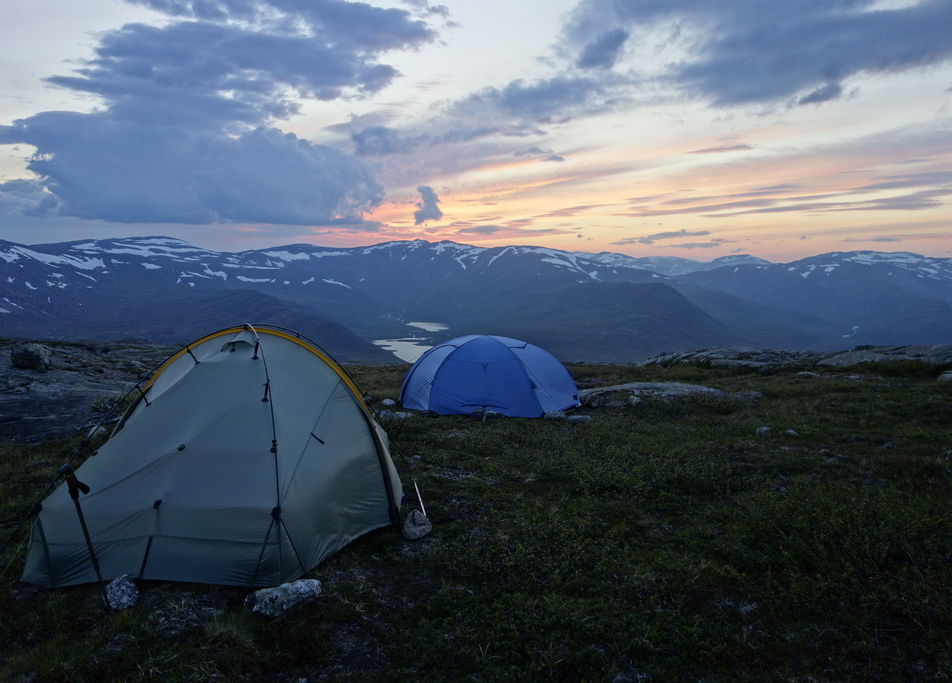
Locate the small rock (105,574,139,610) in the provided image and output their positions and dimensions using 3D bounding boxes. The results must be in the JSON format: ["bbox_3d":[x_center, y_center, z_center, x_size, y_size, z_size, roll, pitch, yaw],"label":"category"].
[{"bbox_3d":[-1.326,0.939,2.980,0.125,0.130,0.110,-1,4,-17],"label":"small rock"}]

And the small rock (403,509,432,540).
[{"bbox_3d":[-0.295,0.924,4.030,0.145,0.140,0.120,0,4,-6],"label":"small rock"}]

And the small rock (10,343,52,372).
[{"bbox_3d":[-8.380,0.300,15.000,0.760,0.500,0.600,-2,5,-29],"label":"small rock"}]

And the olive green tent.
[{"bbox_3d":[-1.270,0.440,4.380,1.680,1.090,2.250,0,3,2],"label":"olive green tent"}]

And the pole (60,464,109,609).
[{"bbox_3d":[-1.410,0.719,2.905,0.085,0.570,0.050,-12,9,2],"label":"pole"}]

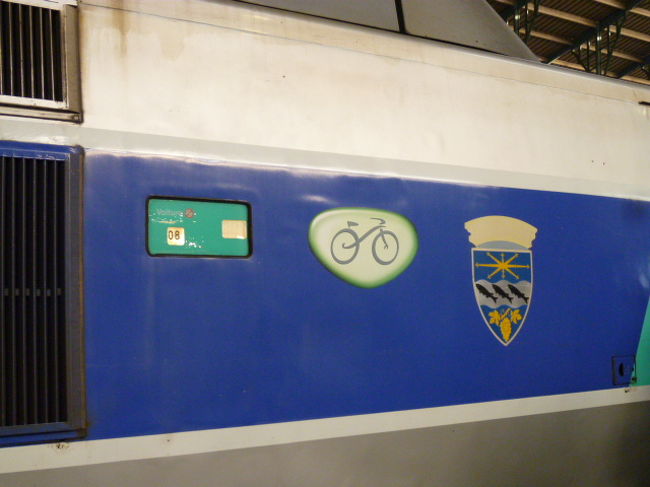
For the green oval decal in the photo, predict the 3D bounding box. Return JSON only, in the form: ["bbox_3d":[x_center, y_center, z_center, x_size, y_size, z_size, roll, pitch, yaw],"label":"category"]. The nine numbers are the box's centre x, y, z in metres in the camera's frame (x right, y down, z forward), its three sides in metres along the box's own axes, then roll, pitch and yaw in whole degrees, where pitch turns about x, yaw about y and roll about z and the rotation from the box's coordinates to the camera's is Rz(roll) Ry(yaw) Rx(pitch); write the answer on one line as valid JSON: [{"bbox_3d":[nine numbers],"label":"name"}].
[{"bbox_3d":[0.165,0.019,3.540,0.544,0.319,0.020,2,-6,-34],"label":"green oval decal"}]

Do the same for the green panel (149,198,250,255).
[{"bbox_3d":[-0.429,-0.052,3.138,0.392,0.196,0.020,2,-6,-34],"label":"green panel"}]

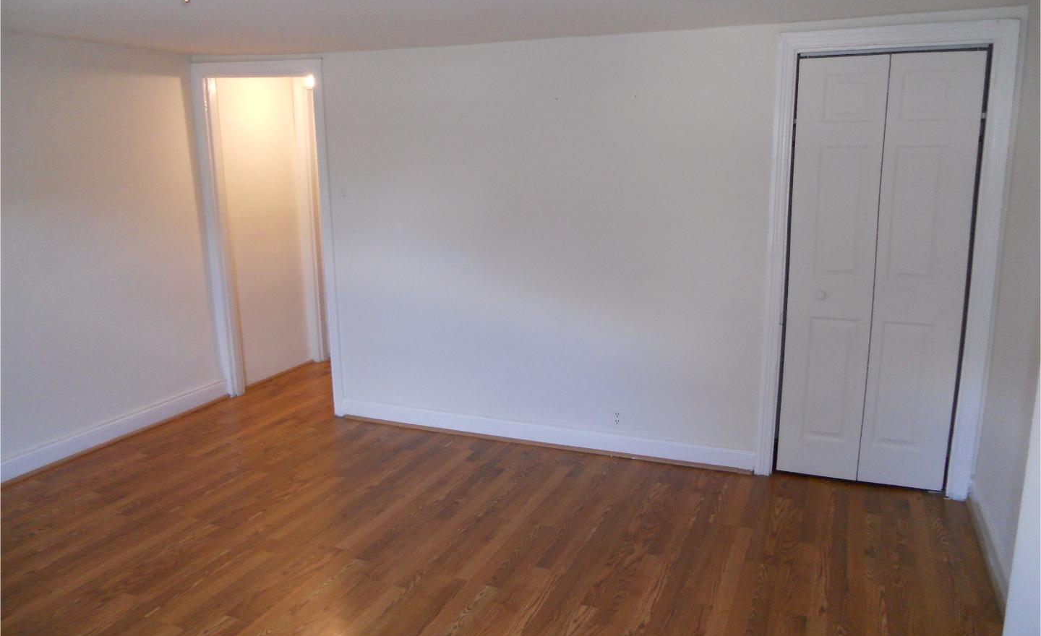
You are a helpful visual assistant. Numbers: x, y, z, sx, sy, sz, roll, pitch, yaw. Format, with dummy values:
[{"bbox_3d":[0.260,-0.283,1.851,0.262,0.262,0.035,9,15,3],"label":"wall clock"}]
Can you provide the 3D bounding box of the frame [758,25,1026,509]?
[{"bbox_3d":[1.628,-0.227,3.744,0.948,2.114,0.110,4,13,22],"label":"frame"}]

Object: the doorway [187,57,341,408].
[{"bbox_3d":[-1.530,-0.472,5.038,0.959,2.129,0.120,4,13,22],"label":"doorway"}]

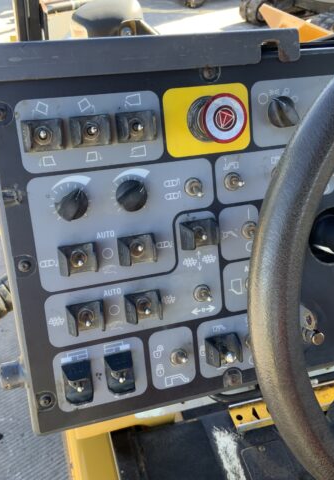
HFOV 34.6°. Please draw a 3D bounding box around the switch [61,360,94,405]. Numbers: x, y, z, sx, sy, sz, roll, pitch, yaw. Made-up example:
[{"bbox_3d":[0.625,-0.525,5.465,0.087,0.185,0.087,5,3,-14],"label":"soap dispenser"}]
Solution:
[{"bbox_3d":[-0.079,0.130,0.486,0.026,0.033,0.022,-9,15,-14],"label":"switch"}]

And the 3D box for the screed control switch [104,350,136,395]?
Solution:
[{"bbox_3d":[-0.041,0.123,0.491,0.026,0.034,0.022,-9,13,-15],"label":"screed control switch"}]

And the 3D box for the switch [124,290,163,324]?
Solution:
[{"bbox_3d":[-0.019,0.062,0.485,0.032,0.026,0.022,-9,13,-15],"label":"switch"}]

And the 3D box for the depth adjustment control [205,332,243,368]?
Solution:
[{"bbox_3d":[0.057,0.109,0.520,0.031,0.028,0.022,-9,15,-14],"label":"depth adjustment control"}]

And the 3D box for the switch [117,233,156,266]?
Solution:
[{"bbox_3d":[-0.025,0.010,0.473,0.032,0.026,0.022,-9,13,-15],"label":"switch"}]

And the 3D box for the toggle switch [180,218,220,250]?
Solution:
[{"bbox_3d":[0.031,-0.004,0.487,0.032,0.026,0.022,-9,13,-15],"label":"toggle switch"}]

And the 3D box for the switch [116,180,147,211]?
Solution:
[{"bbox_3d":[-0.029,-0.037,0.463,0.027,0.027,0.018,-9,15,-14],"label":"switch"}]

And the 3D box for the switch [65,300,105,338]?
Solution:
[{"bbox_3d":[-0.070,0.070,0.472,0.032,0.026,0.022,-9,13,-15],"label":"switch"}]

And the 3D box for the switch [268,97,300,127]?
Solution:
[{"bbox_3d":[0.105,-0.114,0.483,0.027,0.028,0.019,-9,15,-14],"label":"switch"}]

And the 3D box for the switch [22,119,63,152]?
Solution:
[{"bbox_3d":[-0.099,-0.084,0.431,0.032,0.026,0.022,-9,13,-15],"label":"switch"}]

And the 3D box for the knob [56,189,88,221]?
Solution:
[{"bbox_3d":[-0.079,-0.029,0.451,0.027,0.027,0.018,-9,15,-14],"label":"knob"}]

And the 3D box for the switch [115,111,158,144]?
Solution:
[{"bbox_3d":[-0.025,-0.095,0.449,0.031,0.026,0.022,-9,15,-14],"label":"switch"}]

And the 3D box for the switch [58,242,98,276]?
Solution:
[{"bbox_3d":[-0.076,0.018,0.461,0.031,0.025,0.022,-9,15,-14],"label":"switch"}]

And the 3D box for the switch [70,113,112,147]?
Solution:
[{"bbox_3d":[-0.062,-0.090,0.441,0.032,0.026,0.022,-9,13,-15],"label":"switch"}]

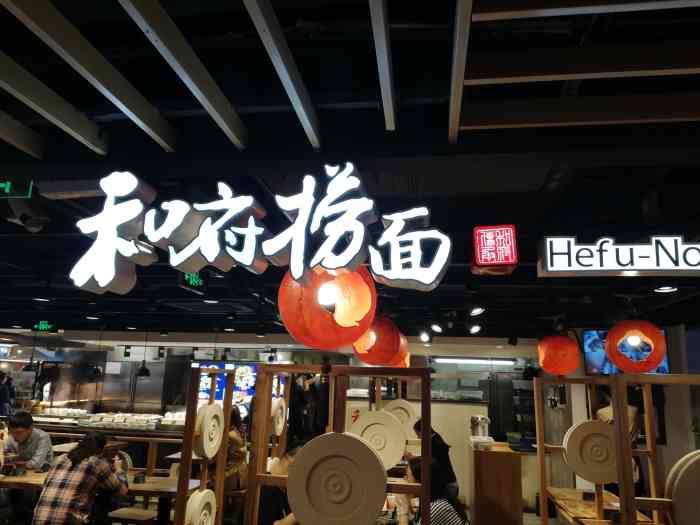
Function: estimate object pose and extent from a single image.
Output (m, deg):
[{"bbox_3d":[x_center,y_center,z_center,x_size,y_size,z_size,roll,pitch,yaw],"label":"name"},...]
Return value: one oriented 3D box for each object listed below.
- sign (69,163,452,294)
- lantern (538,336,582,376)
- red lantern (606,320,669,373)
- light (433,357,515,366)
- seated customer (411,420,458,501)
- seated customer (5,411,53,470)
[{"bbox_3d":[-0.423,-0.152,2.476,1.760,0.579,0.155,0,-13,8],"label":"sign"},{"bbox_3d":[2.598,1.166,6.520,0.495,0.495,0.495,0,-13,8],"label":"lantern"},{"bbox_3d":[2.602,0.765,4.792,0.495,0.495,0.495,0,-13,8],"label":"red lantern"},{"bbox_3d":[1.852,1.474,7.791,1.190,0.070,0.080,0,-13,8],"label":"light"},{"bbox_3d":[0.649,2.048,4.820,0.750,1.240,0.500,0,-13,8],"label":"seated customer"},{"bbox_3d":[-2.871,1.877,4.421,0.520,1.220,0.750,0,-13,8],"label":"seated customer"}]

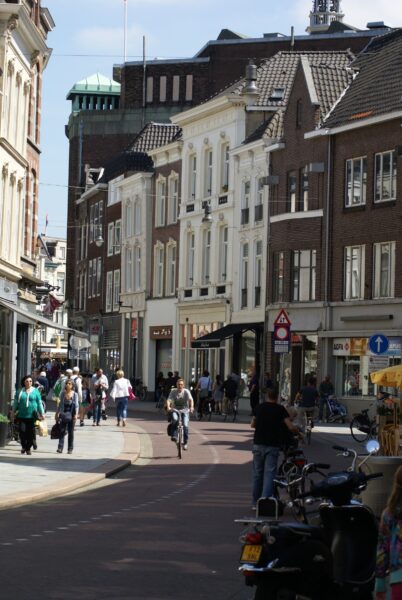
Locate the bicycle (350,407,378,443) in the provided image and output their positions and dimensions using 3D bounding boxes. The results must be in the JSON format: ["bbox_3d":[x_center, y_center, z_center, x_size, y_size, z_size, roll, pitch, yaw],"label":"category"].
[{"bbox_3d":[4.724,3.382,48.000,1.740,1.050,0.560,4,-3,-43],"label":"bicycle"}]

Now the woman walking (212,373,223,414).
[{"bbox_3d":[0.678,3.915,72.000,0.500,1.670,0.360,2,-2,-18],"label":"woman walking"}]

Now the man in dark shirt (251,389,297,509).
[{"bbox_3d":[1.047,2.151,25.300,0.640,1.760,0.460,1,-2,14],"label":"man in dark shirt"}]

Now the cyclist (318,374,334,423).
[{"bbox_3d":[4.669,3.676,65.200,0.560,1.720,0.500,3,-3,-33],"label":"cyclist"}]

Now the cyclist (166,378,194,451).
[{"bbox_3d":[-0.448,2.596,38.300,0.620,1.750,1.700,2,-2,-2],"label":"cyclist"}]

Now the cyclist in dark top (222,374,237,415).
[{"bbox_3d":[1.023,3.346,61.800,0.560,1.450,0.800,2,-2,-18],"label":"cyclist in dark top"}]

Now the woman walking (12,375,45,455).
[{"bbox_3d":[-3.622,2.421,36.800,0.620,1.640,0.400,2,-2,-5],"label":"woman walking"}]

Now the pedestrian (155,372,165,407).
[{"bbox_3d":[-1.859,4.022,78.500,0.500,1.630,0.400,2,-2,-12],"label":"pedestrian"}]

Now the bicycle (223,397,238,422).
[{"bbox_3d":[1.040,3.766,61.800,0.580,1.060,1.750,2,-2,-18],"label":"bicycle"}]

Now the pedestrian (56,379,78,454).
[{"bbox_3d":[-2.940,2.570,38.600,0.520,1.670,0.420,2,-2,-3],"label":"pedestrian"}]

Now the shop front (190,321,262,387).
[{"bbox_3d":[1.138,3.023,79.356,2.200,4.000,4.540,2,-2,-18],"label":"shop front"}]

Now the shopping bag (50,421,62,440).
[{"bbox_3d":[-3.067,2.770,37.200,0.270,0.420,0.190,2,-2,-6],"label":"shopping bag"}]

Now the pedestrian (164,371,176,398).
[{"bbox_3d":[-1.412,4.237,82.500,0.520,1.670,0.380,2,-2,-24],"label":"pedestrian"}]

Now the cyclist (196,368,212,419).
[{"bbox_3d":[0.133,3.288,61.300,0.580,1.670,0.750,2,-2,-18],"label":"cyclist"}]

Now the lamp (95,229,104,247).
[{"bbox_3d":[-4.850,-3.010,84.000,0.460,0.920,0.460,1,-2,0],"label":"lamp"}]

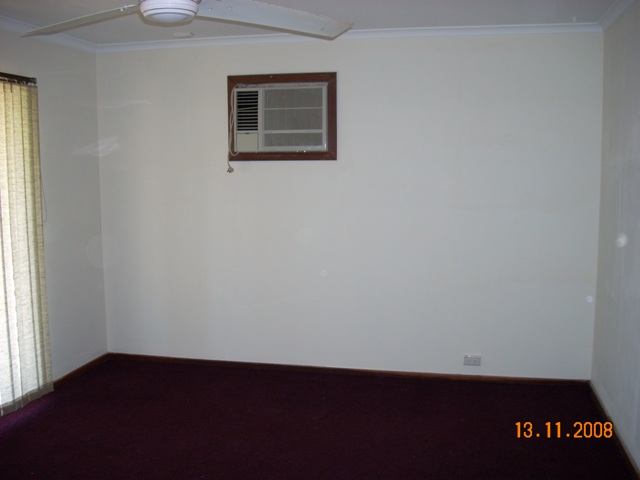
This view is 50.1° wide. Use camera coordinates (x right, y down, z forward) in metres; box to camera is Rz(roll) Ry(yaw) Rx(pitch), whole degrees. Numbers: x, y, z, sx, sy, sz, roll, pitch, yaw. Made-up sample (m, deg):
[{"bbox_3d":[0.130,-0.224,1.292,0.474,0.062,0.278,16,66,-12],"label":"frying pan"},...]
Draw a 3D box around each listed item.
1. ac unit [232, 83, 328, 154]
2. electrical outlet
[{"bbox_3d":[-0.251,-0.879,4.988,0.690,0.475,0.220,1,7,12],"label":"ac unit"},{"bbox_3d":[1.076,0.853,4.822,0.116,0.075,0.014,1,7,12],"label":"electrical outlet"}]

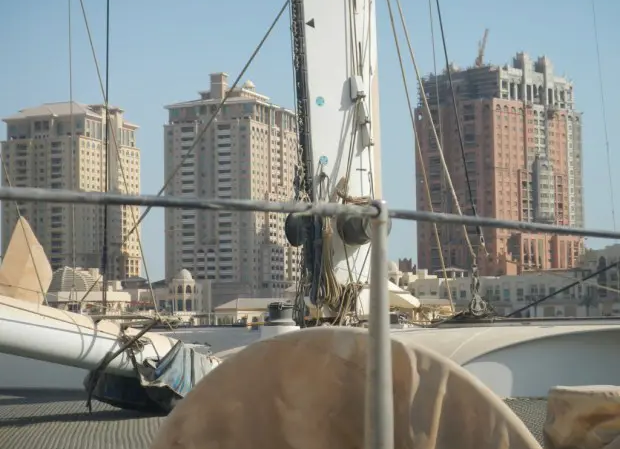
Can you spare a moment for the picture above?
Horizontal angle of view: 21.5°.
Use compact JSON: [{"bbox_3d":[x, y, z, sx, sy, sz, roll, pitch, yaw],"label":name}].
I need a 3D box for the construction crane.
[{"bbox_3d":[61.630,-62.990,585.000,4.800,14.300,2.500,-2,-3,17],"label":"construction crane"}]

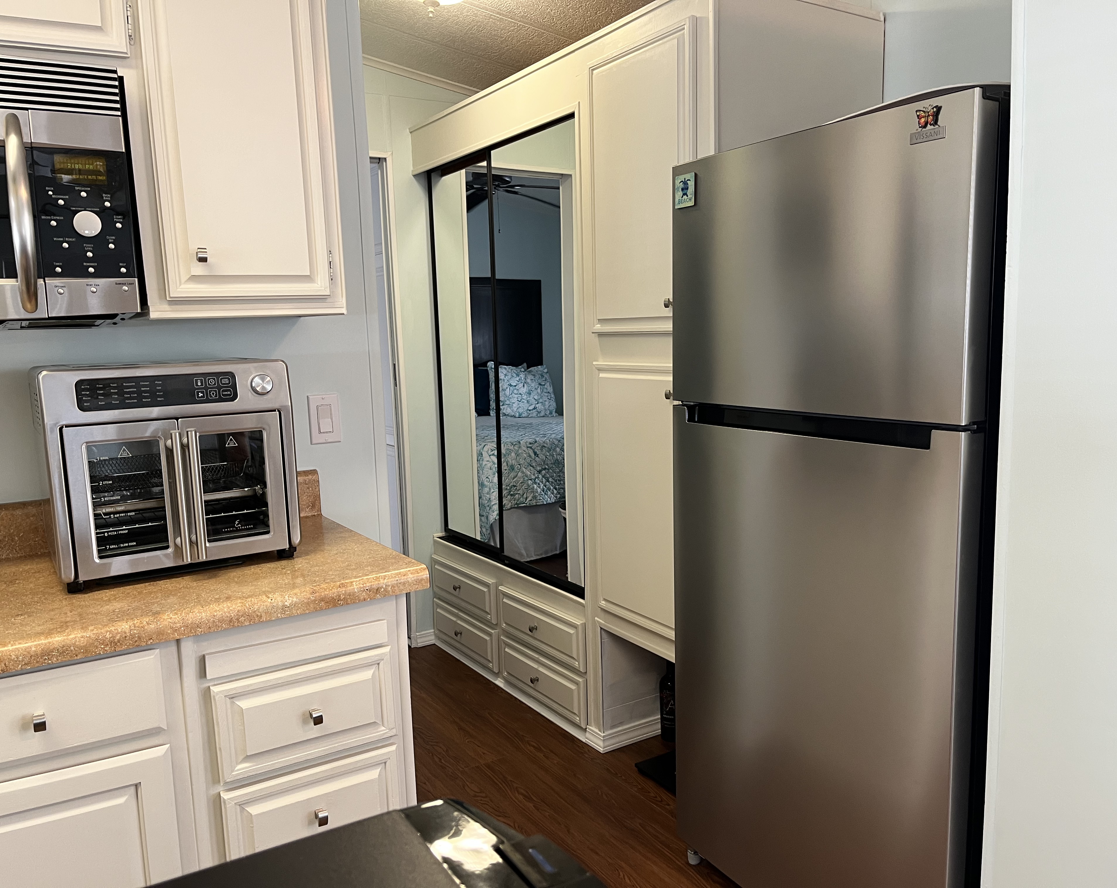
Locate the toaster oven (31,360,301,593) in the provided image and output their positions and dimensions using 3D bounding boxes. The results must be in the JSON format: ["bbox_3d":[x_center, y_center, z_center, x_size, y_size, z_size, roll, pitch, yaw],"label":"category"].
[{"bbox_3d":[-0.761,0.031,1.721,0.409,0.378,0.397,-7,10,-32],"label":"toaster oven"}]

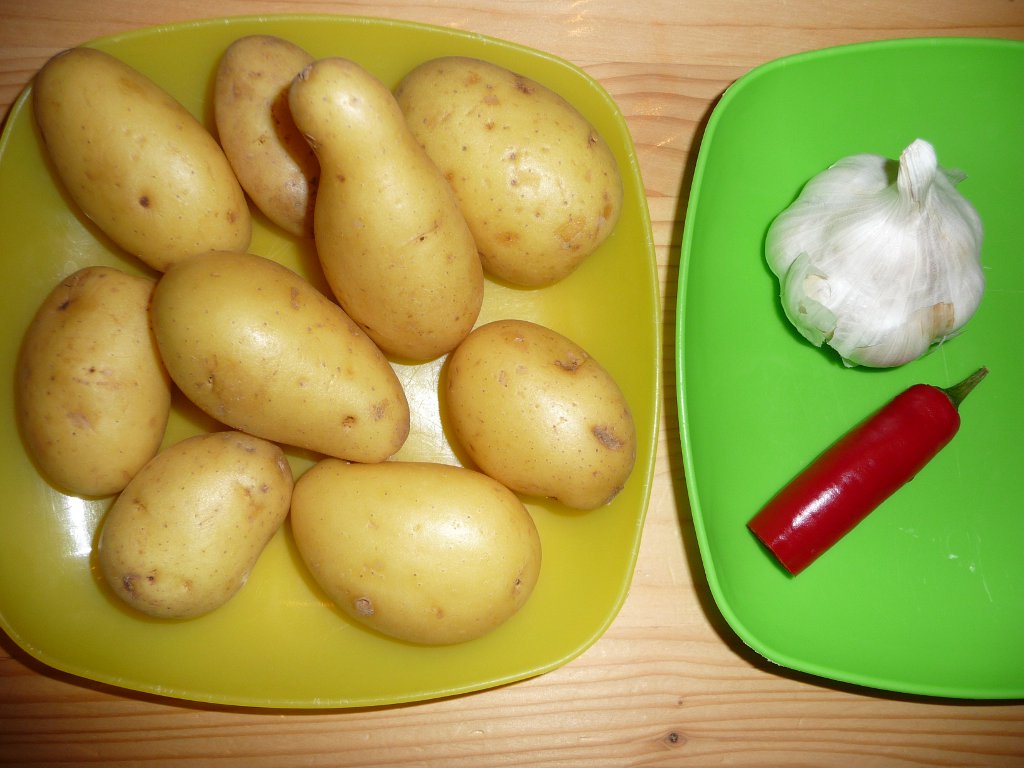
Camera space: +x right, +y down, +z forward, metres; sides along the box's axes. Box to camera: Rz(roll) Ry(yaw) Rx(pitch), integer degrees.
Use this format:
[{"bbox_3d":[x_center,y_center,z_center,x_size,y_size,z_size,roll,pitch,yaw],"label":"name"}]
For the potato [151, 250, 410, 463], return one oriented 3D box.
[{"bbox_3d":[-0.062,-0.007,0.226,0.079,0.039,0.042,36,85,-5],"label":"potato"}]

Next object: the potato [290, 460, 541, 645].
[{"bbox_3d":[-0.026,0.044,0.230,0.072,0.043,0.049,21,85,-1],"label":"potato"}]

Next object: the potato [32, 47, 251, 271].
[{"bbox_3d":[-0.102,-0.061,0.229,0.039,0.037,0.070,-40,97,-5],"label":"potato"}]

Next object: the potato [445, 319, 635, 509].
[{"bbox_3d":[0.008,0.009,0.236,0.063,0.039,0.042,44,85,1],"label":"potato"}]

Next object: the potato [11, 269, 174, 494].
[{"bbox_3d":[-0.116,-0.001,0.230,0.039,0.036,0.064,2,86,-3],"label":"potato"}]

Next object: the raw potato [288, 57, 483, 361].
[{"bbox_3d":[-0.035,-0.046,0.229,0.042,0.040,0.087,-23,103,-4],"label":"raw potato"}]

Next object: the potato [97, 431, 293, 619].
[{"bbox_3d":[-0.086,0.038,0.229,0.042,0.038,0.057,43,85,0],"label":"potato"}]

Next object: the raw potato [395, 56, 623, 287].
[{"bbox_3d":[-0.003,-0.059,0.233,0.072,0.047,0.054,39,85,0],"label":"raw potato"}]

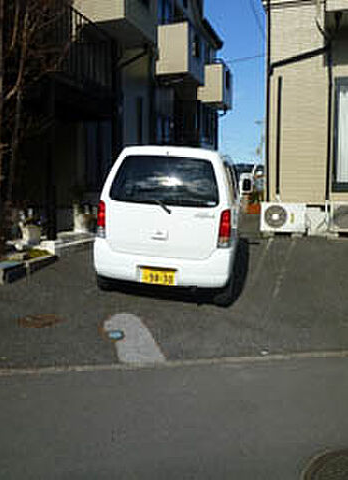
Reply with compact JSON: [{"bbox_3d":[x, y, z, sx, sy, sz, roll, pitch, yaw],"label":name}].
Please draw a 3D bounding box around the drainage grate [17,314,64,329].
[{"bbox_3d":[-1.217,0.755,4.051,0.420,0.030,0.340,4,11,9],"label":"drainage grate"}]

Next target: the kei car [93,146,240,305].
[{"bbox_3d":[0.137,-0.377,5.893,1.475,1.640,3.390,4,11,9],"label":"kei car"}]

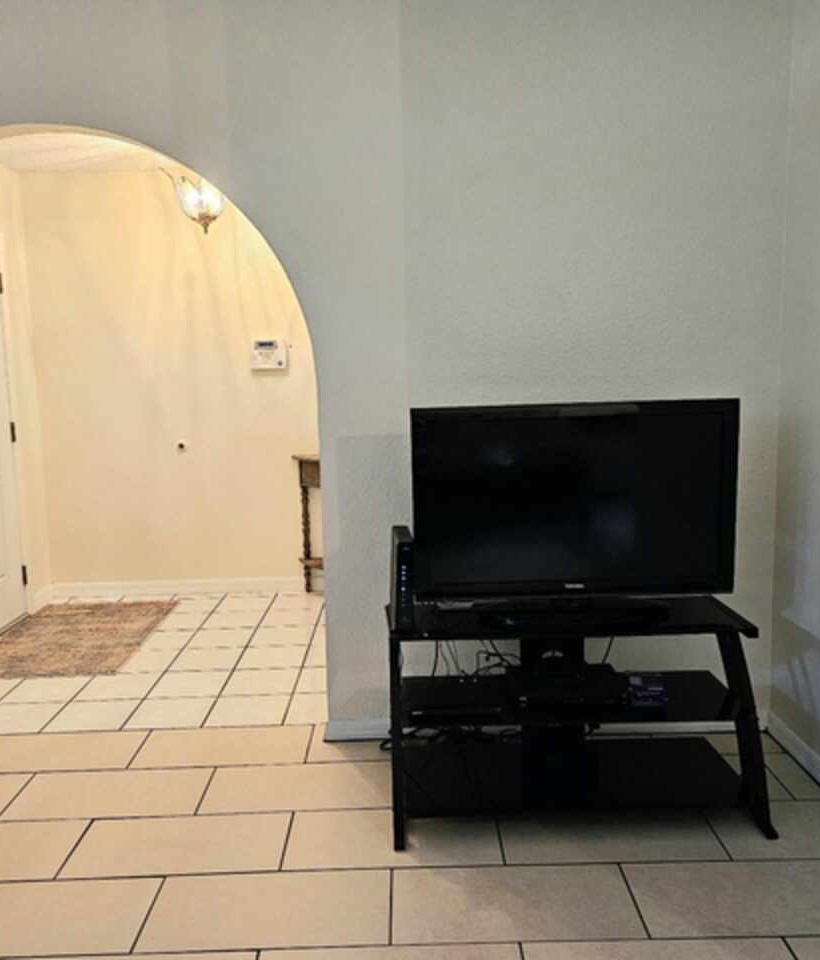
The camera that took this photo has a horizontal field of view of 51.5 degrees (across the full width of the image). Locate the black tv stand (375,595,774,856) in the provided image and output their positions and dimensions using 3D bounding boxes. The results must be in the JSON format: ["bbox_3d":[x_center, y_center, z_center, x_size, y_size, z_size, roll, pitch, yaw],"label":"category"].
[{"bbox_3d":[0.480,0.708,2.605,1.085,0.551,0.549,-1,8,0],"label":"black tv stand"}]

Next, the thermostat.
[{"bbox_3d":[-0.812,-0.726,4.872,0.196,0.160,0.035,-1,8,0],"label":"thermostat"}]

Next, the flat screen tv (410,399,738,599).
[{"bbox_3d":[0.502,0.062,2.627,0.985,0.599,0.089,-1,8,0],"label":"flat screen tv"}]

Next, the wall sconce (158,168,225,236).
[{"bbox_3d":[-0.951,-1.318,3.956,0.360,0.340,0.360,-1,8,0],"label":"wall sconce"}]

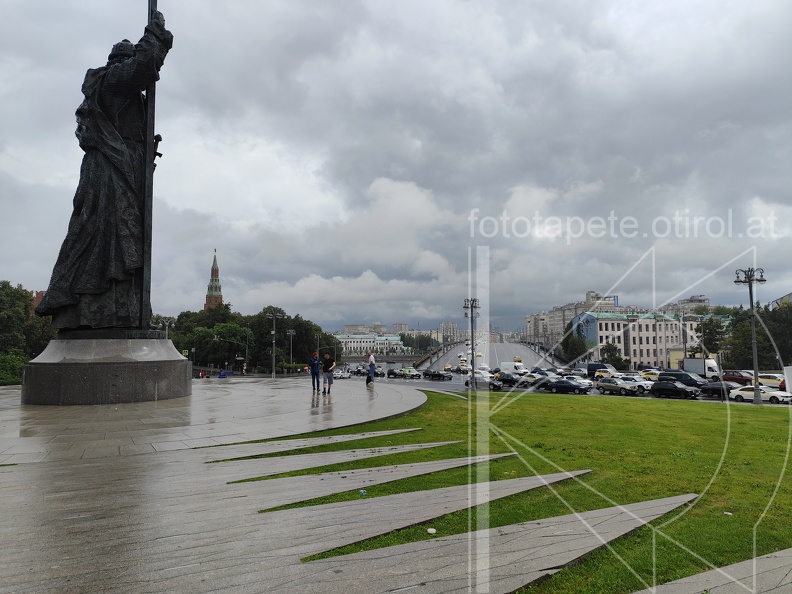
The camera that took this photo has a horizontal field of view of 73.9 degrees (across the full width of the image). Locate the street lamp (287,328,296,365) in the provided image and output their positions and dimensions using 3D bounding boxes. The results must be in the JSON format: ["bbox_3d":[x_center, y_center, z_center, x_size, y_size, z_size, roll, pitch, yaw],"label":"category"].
[{"bbox_3d":[-22.726,11.527,114.436,2.000,8.900,1.500,0,-5,0],"label":"street lamp"}]

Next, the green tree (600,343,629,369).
[{"bbox_3d":[46.258,12.795,111.318,5.600,6.320,5.900,-1,-4,10],"label":"green tree"}]

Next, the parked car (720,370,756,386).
[{"bbox_3d":[42.293,10.075,64.467,1.720,1.570,4.100,3,-6,-38],"label":"parked car"}]

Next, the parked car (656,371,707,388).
[{"bbox_3d":[33.329,9.738,61.000,1.950,1.950,4.950,4,-6,-44],"label":"parked car"}]

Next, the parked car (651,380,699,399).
[{"bbox_3d":[28.081,9.357,53.000,1.800,1.550,4.300,4,-6,-42],"label":"parked car"}]

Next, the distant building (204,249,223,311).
[{"bbox_3d":[-105.088,3.743,303.000,16.000,61.000,16.000,1,-5,-19],"label":"distant building"}]

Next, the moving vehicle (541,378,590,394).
[{"bbox_3d":[19.074,9.908,58.247,4.500,1.460,1.780,-4,-6,40],"label":"moving vehicle"}]

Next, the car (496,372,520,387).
[{"bbox_3d":[15.625,11.054,70.721,1.850,1.660,4.500,2,-5,-28],"label":"car"}]

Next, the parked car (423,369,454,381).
[{"bbox_3d":[7.355,12.879,86.000,1.800,1.500,4.500,2,-5,-32],"label":"parked car"}]

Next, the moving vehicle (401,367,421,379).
[{"bbox_3d":[2.306,11.416,79.320,1.760,1.600,4.100,2,-6,-30],"label":"moving vehicle"}]

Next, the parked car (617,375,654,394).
[{"bbox_3d":[25.944,9.511,57.603,1.900,1.700,4.600,3,-6,-31],"label":"parked car"}]

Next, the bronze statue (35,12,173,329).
[{"bbox_3d":[-11.204,-5.005,20.294,3.100,12.500,3.800,-5,-7,43],"label":"bronze statue"}]

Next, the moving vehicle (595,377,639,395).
[{"bbox_3d":[22.966,9.349,54.807,1.830,1.580,4.450,3,-6,-31],"label":"moving vehicle"}]

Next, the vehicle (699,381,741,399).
[{"bbox_3d":[32.873,9.128,52.388,1.800,1.460,4.550,3,-6,-42],"label":"vehicle"}]

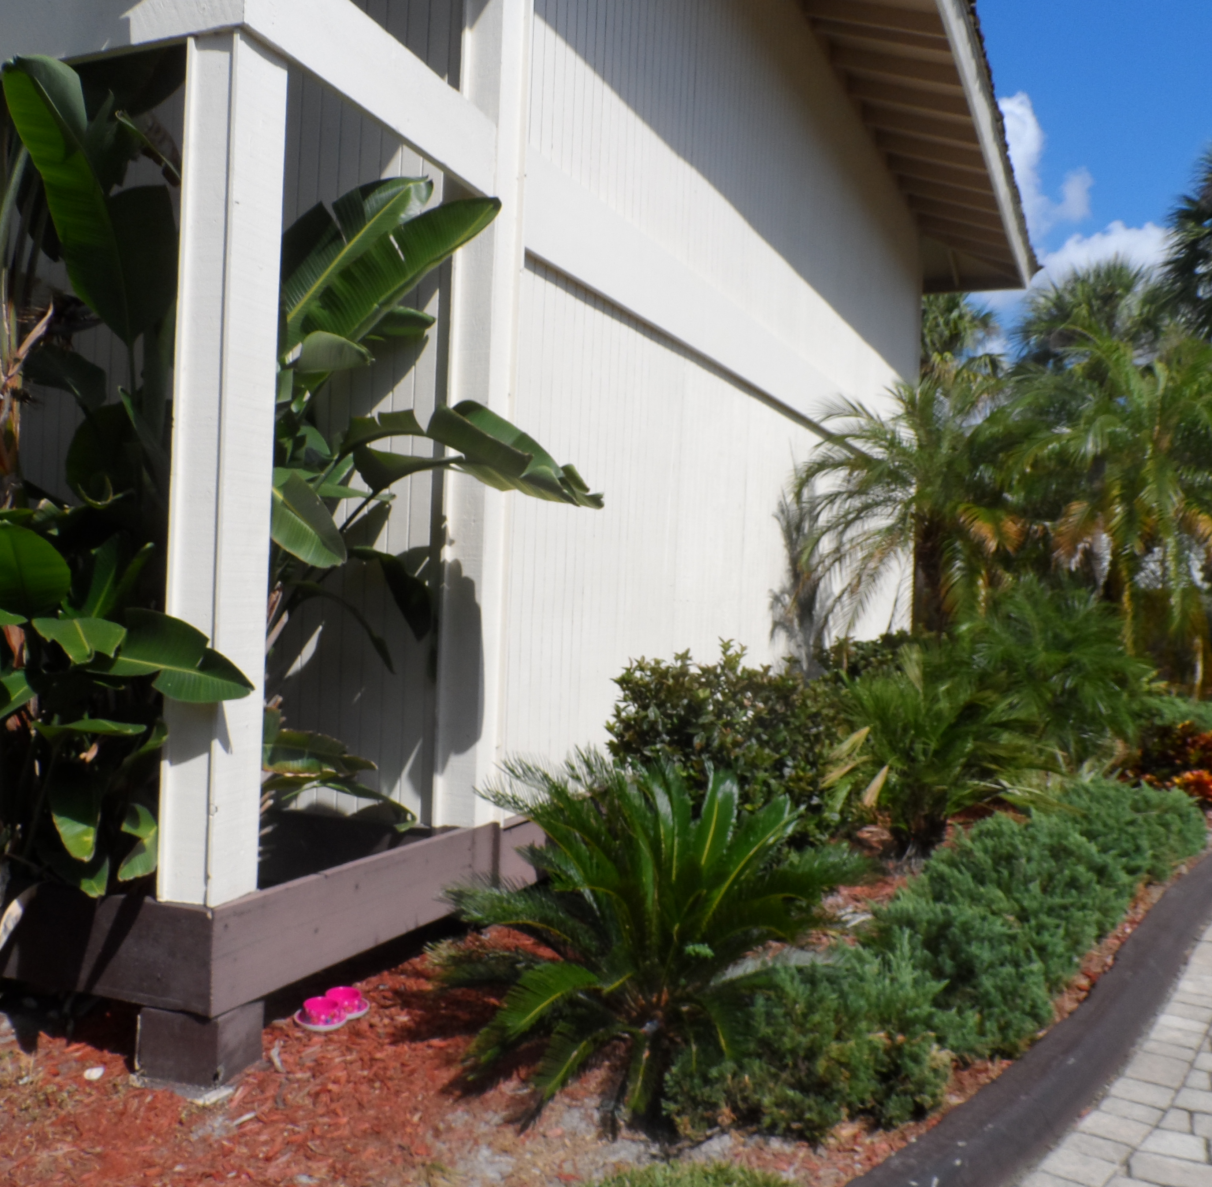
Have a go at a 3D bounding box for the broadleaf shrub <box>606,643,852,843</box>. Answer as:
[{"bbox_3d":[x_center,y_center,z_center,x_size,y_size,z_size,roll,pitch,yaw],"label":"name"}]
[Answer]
[{"bbox_3d":[0.619,0.838,5.136,0.950,1.170,1.450,1,-1,25],"label":"broadleaf shrub"}]

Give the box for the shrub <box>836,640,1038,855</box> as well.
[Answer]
[{"bbox_3d":[1.833,0.872,6.186,1.150,1.220,1.120,2,-1,0],"label":"shrub"}]

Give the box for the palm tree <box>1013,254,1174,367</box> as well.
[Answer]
[{"bbox_3d":[9.953,-2.397,22.063,3.300,8.900,3.300,2,-1,0],"label":"palm tree"}]

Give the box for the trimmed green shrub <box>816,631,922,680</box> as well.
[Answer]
[{"bbox_3d":[1.673,0.892,6.936,0.850,1.200,0.900,1,-1,25],"label":"trimmed green shrub"}]

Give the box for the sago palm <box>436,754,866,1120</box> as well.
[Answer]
[{"bbox_3d":[0.112,0.918,3.183,1.200,0.900,1.100,2,-1,0],"label":"sago palm"}]

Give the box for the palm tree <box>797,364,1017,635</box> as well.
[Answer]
[{"bbox_3d":[2.134,0.016,7.454,1.750,3.000,1.700,2,-1,0],"label":"palm tree"}]

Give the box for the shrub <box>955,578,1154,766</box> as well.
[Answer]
[{"bbox_3d":[3.197,0.732,7.790,1.350,1.650,1.300,2,-1,0],"label":"shrub"}]

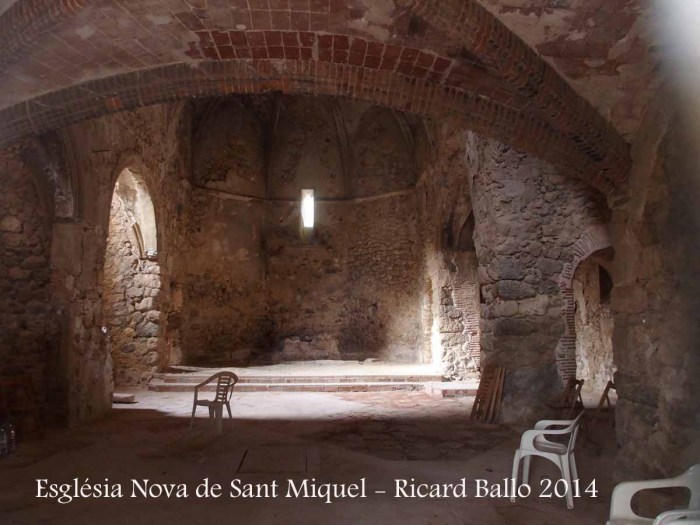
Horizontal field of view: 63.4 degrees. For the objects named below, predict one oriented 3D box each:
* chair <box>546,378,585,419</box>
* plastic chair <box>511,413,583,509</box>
[{"bbox_3d":[3.060,2.053,7.928,0.520,0.800,0.430,0,-6,-2],"label":"chair"},{"bbox_3d":[1.835,1.760,5.222,0.590,0.810,0.570,-3,-7,28],"label":"plastic chair"}]

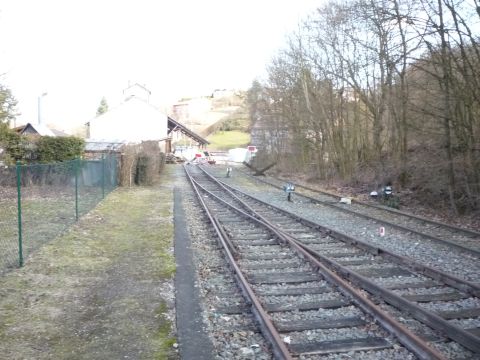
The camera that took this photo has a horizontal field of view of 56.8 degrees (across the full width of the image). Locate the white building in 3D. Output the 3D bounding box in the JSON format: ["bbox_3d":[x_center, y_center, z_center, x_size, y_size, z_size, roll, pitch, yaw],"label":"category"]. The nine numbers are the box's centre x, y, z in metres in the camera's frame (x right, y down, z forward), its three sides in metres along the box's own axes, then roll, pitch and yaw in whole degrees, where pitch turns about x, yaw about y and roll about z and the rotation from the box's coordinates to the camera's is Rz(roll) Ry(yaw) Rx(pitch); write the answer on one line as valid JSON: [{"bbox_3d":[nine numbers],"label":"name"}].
[{"bbox_3d":[-14.300,-7.100,59.000,9.700,9.100,10.500,0,4,-8],"label":"white building"}]

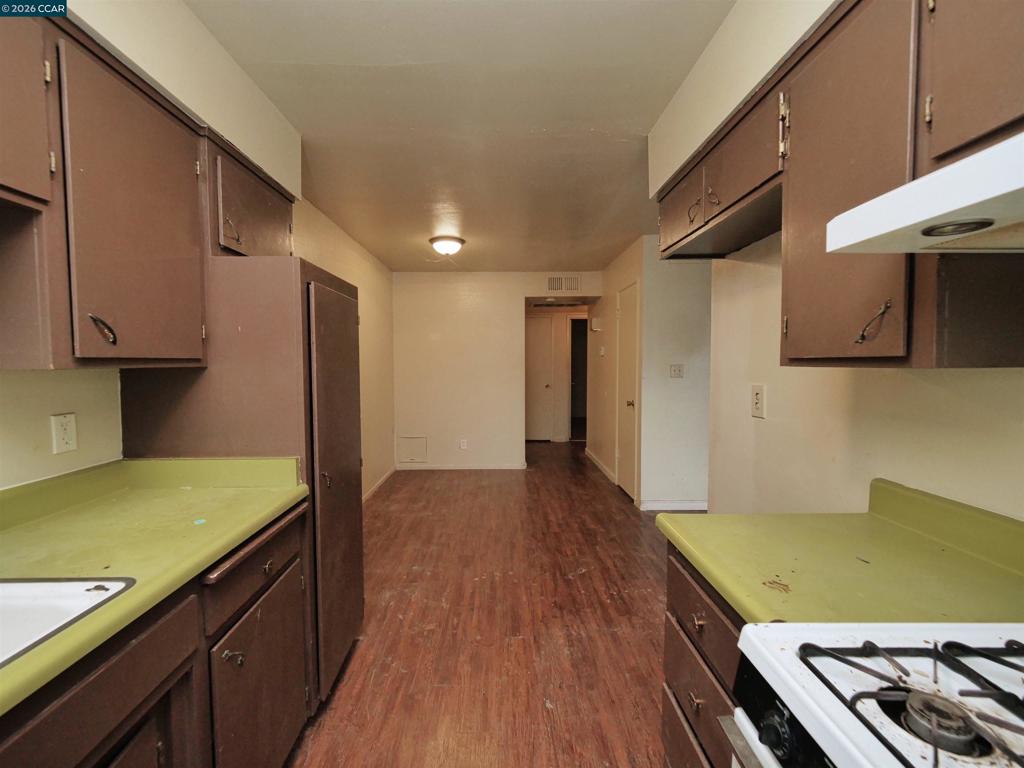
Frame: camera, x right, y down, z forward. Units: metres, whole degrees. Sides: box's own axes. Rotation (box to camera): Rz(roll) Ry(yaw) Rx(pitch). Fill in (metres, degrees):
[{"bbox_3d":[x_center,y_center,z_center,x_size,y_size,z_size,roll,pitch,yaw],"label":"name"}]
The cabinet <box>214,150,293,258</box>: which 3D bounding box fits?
[{"bbox_3d":[-1.188,-0.644,1.682,0.335,0.395,0.555,0,3,-1],"label":"cabinet"}]

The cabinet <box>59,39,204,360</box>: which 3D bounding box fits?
[{"bbox_3d":[-1.176,-0.429,1.138,0.335,0.740,0.455,0,3,-1],"label":"cabinet"}]

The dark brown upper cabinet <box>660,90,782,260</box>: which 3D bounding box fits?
[{"bbox_3d":[0.870,-0.699,1.489,0.375,0.295,0.825,0,3,-1],"label":"dark brown upper cabinet"}]

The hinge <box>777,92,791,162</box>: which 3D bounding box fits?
[{"bbox_3d":[0.704,-0.668,1.076,0.020,0.170,0.045,0,3,-1],"label":"hinge"}]

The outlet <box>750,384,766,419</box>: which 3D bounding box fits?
[{"bbox_3d":[1.046,0.074,1.766,0.010,0.138,0.086,0,3,-1],"label":"outlet"}]

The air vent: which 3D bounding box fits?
[{"bbox_3d":[0.630,-1.220,5.030,0.425,0.210,0.025,0,3,-1],"label":"air vent"}]

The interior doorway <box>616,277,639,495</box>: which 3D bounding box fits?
[{"bbox_3d":[1.187,0.082,4.174,0.090,2.087,0.670,0,3,-1],"label":"interior doorway"}]

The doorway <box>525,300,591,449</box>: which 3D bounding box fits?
[{"bbox_3d":[0.748,-0.153,6.796,1.080,2.247,0.150,0,3,-1],"label":"doorway"}]

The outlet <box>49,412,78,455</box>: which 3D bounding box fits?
[{"bbox_3d":[-1.341,0.148,1.247,0.010,0.114,0.068,0,3,-1],"label":"outlet"}]

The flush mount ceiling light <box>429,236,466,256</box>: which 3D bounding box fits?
[{"bbox_3d":[-0.572,-1.216,3.673,0.320,0.148,0.320,0,3,-1],"label":"flush mount ceiling light"}]

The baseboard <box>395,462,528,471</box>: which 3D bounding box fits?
[{"bbox_3d":[-0.622,1.028,5.139,1.623,0.080,0.015,0,3,-1],"label":"baseboard"}]

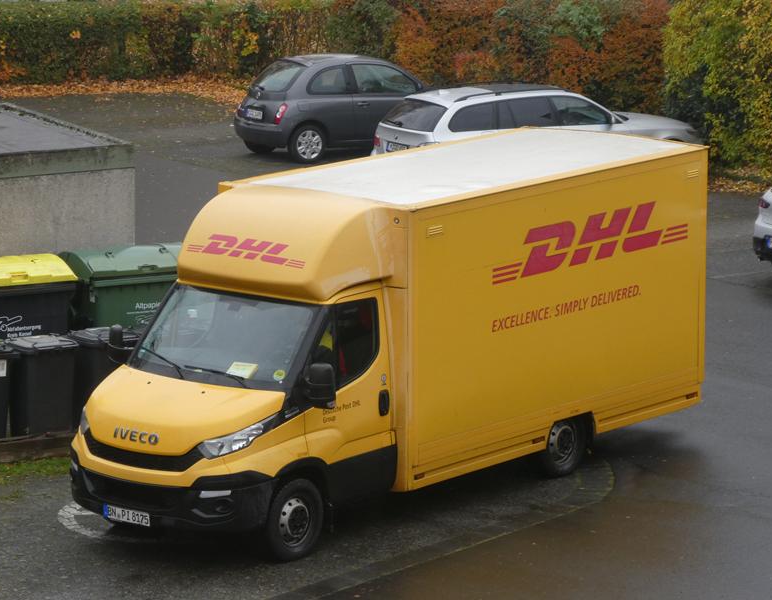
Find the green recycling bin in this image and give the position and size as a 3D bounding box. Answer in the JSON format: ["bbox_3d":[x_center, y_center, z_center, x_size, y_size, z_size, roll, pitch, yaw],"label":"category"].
[{"bbox_3d":[-2.563,0.202,35.816,1.330,1.430,1.080,-5,12,-25],"label":"green recycling bin"}]

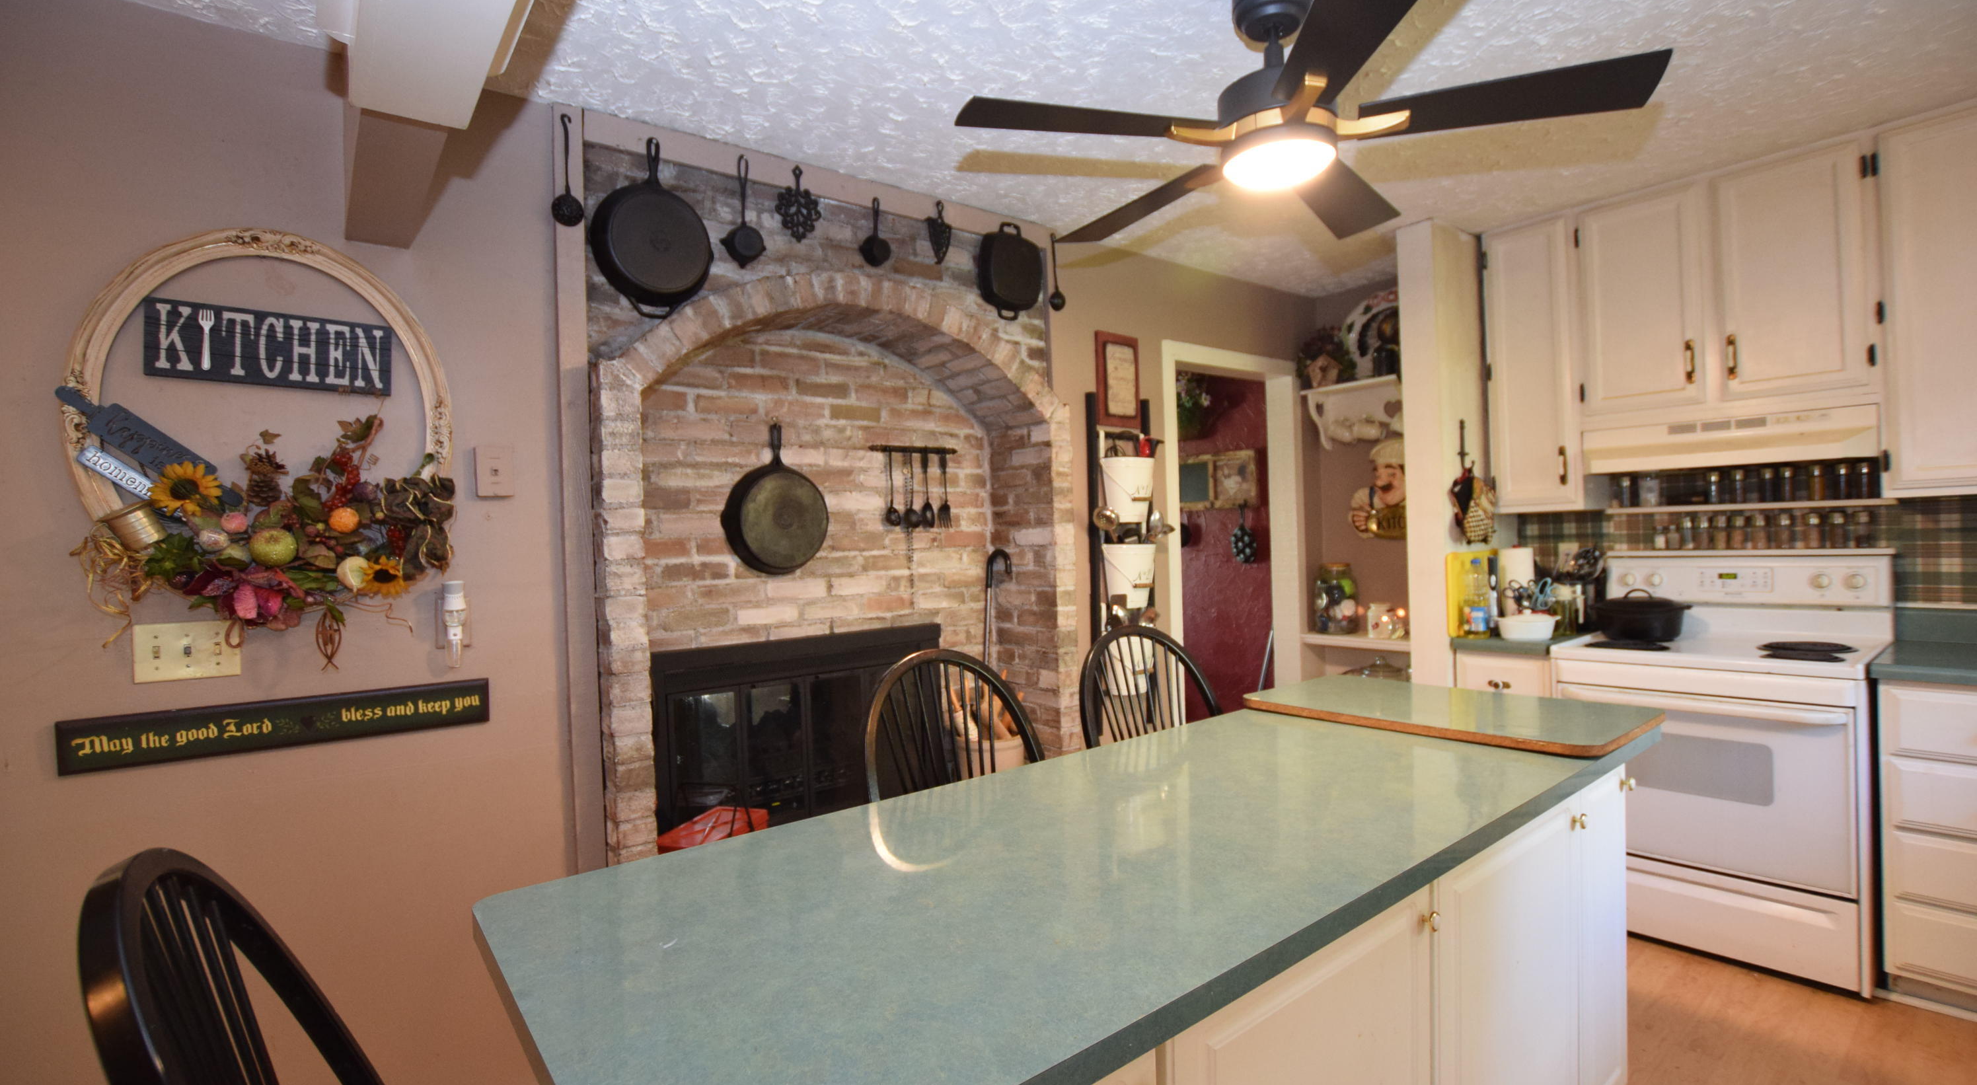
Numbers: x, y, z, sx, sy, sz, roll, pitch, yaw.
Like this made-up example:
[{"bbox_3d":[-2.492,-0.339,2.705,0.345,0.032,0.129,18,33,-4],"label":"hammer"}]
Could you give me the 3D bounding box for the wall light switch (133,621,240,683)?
[{"bbox_3d":[-1.571,0.213,1.622,0.155,0.113,0.015,-2,0,-38],"label":"wall light switch"}]

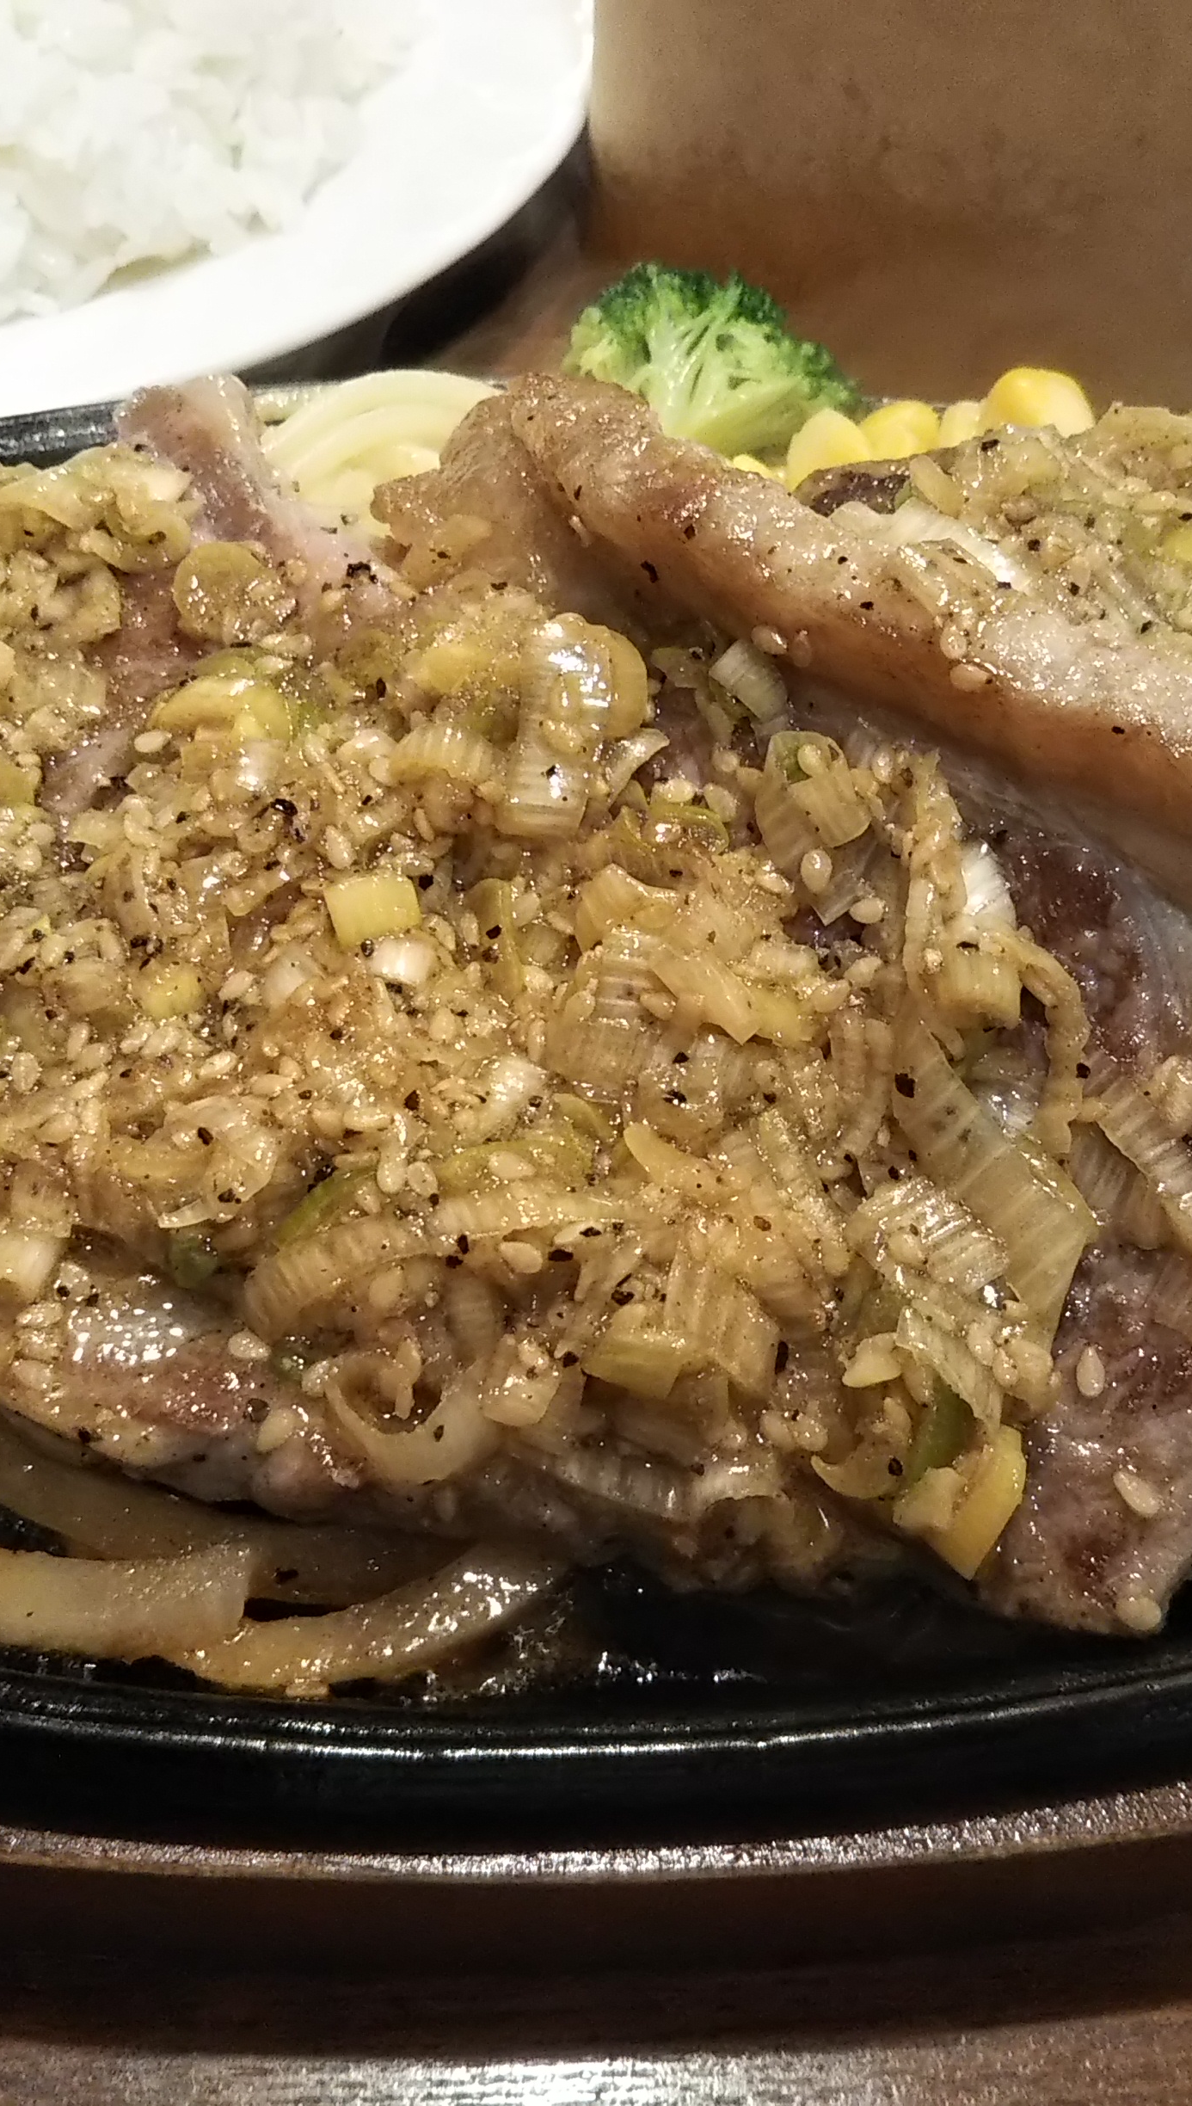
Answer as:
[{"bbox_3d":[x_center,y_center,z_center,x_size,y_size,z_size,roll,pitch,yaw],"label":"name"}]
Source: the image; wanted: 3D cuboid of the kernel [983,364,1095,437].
[{"bbox_3d":[0.047,-0.068,0.258,0.011,0.008,0.008,2,48,0],"label":"kernel"}]

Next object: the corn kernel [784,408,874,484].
[{"bbox_3d":[0.025,-0.064,0.258,0.009,0.009,0.007,2,48,0],"label":"corn kernel"}]

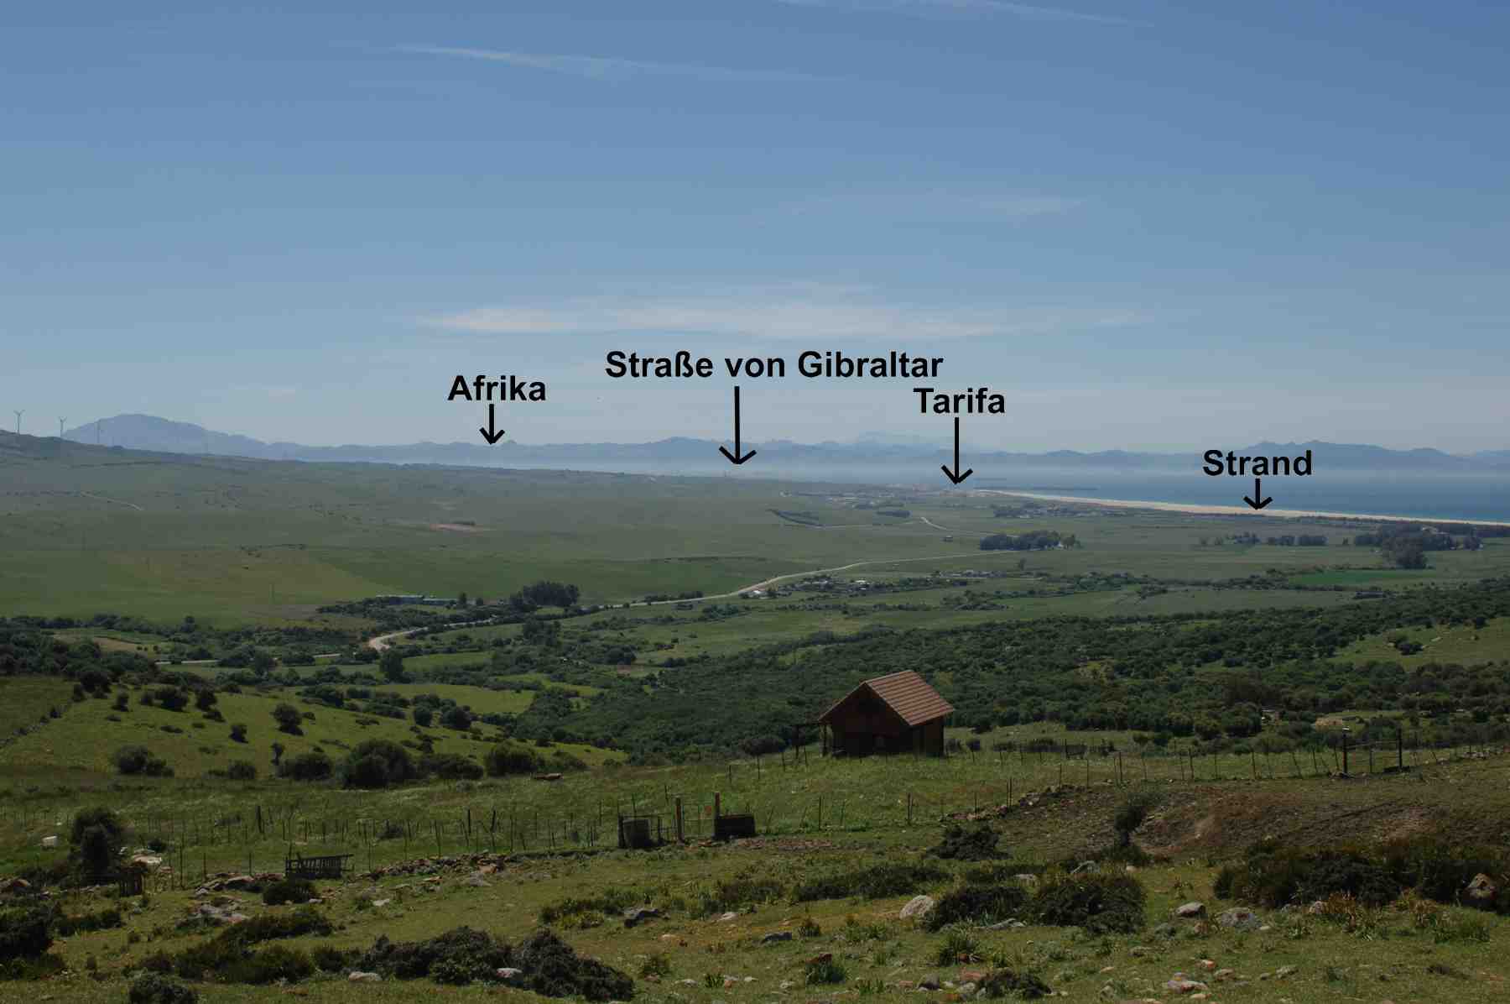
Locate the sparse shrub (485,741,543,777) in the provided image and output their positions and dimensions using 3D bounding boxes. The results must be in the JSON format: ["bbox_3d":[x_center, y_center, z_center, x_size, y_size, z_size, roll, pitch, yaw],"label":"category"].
[{"bbox_3d":[-15.041,16.053,110.000,3.500,2.150,3.000,0,1,-8],"label":"sparse shrub"}]

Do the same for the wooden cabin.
[{"bbox_3d":[8.172,13.067,107.388,5.783,4.900,7.439,1,2,26],"label":"wooden cabin"}]

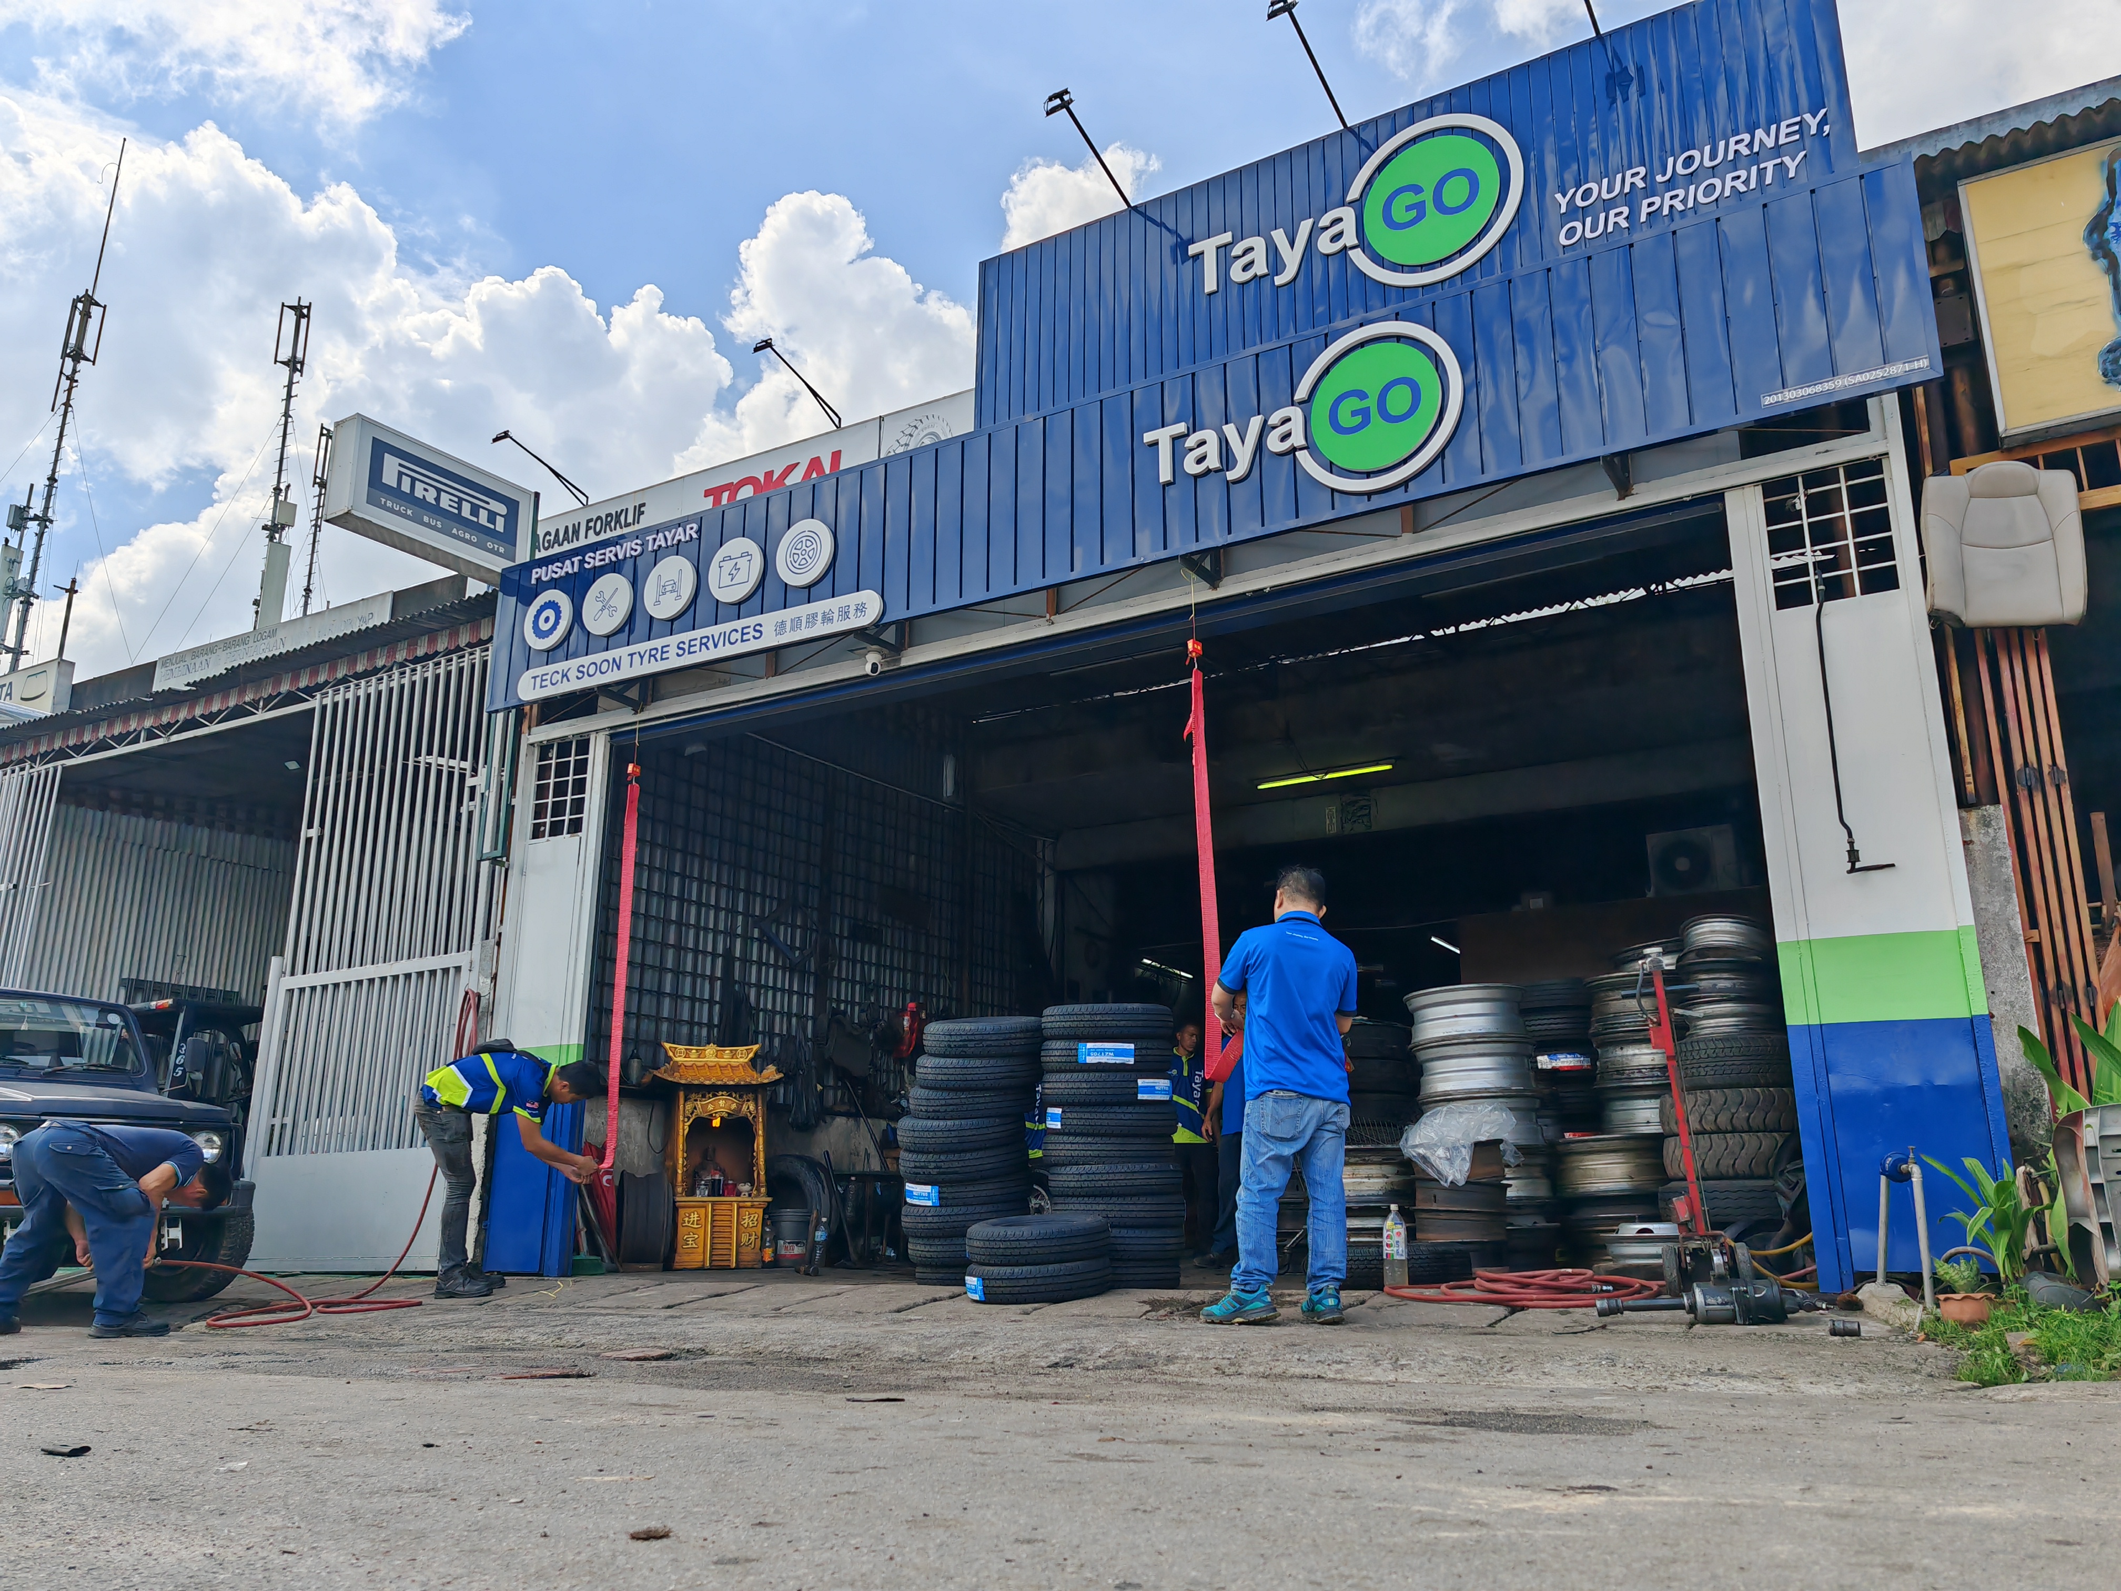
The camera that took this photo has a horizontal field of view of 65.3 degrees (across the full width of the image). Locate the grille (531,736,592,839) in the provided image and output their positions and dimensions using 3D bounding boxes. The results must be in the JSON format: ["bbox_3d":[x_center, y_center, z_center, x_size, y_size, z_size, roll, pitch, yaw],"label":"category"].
[{"bbox_3d":[-3.216,-0.038,10.642,0.468,0.638,0.040,-9,-17,30],"label":"grille"}]

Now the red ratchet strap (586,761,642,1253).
[{"bbox_3d":[-2.519,1.160,9.486,0.180,2.811,0.150,-9,-17,30],"label":"red ratchet strap"}]

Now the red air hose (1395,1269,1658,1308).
[{"bbox_3d":[1.761,1.881,6.394,1.080,0.140,0.620,-9,-17,29],"label":"red air hose"}]

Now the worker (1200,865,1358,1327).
[{"bbox_3d":[0.830,1.120,6.360,0.520,1.710,0.400,5,-16,-17],"label":"worker"}]

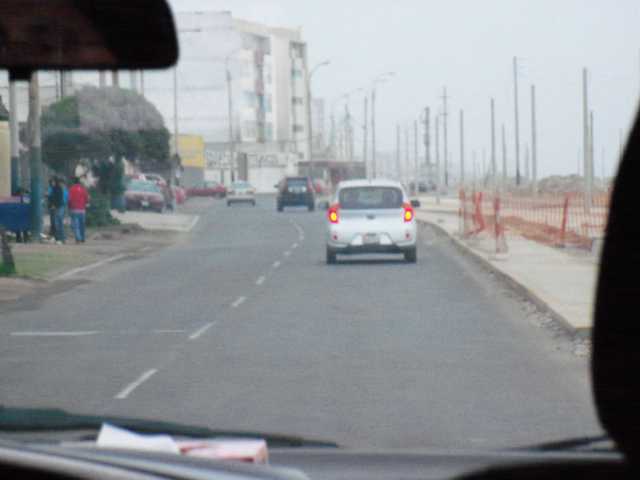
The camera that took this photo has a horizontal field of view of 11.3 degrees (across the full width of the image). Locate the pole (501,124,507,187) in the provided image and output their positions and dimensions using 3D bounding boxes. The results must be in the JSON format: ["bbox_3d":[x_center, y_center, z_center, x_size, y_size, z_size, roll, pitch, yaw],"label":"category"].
[{"bbox_3d":[15.835,-7.003,278.000,0.220,5.900,0.220,-1,1,0],"label":"pole"}]

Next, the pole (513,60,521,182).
[{"bbox_3d":[18.144,-10.960,298.000,0.300,12.000,0.300,-1,1,0],"label":"pole"}]

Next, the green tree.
[{"bbox_3d":[-9.106,-3.775,138.000,5.400,5.500,5.000,-1,1,0],"label":"green tree"}]

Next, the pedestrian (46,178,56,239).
[{"bbox_3d":[-7.179,-0.852,87.000,0.460,1.610,0.320,-2,1,-30],"label":"pedestrian"}]

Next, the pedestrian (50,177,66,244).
[{"bbox_3d":[-6.466,-0.722,80.000,0.480,1.660,0.320,-1,1,27],"label":"pedestrian"}]

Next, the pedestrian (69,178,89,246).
[{"bbox_3d":[-5.971,-0.729,80.000,0.500,1.660,0.320,-1,1,14],"label":"pedestrian"}]

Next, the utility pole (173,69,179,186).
[{"bbox_3d":[-7.549,-5.832,167.923,0.170,8.500,0.170,-1,1,0],"label":"utility pole"}]

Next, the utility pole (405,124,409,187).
[{"bbox_3d":[7.529,-7.010,280.000,0.200,5.900,0.200,-1,1,0],"label":"utility pole"}]

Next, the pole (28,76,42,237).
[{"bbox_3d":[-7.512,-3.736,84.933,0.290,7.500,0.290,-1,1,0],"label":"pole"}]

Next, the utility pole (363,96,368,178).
[{"bbox_3d":[3.980,-7.963,275.075,0.250,8.300,0.250,-1,1,0],"label":"utility pole"}]

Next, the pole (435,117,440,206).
[{"bbox_3d":[7.502,-5.102,206.950,0.190,5.600,0.190,-1,1,0],"label":"pole"}]

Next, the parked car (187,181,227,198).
[{"bbox_3d":[-9.307,-4.105,263.000,3.900,1.400,1.620,-1,1,21],"label":"parked car"}]

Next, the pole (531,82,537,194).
[{"bbox_3d":[11.112,-4.959,168.000,0.200,6.200,0.200,-1,1,0],"label":"pole"}]

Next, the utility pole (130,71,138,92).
[{"bbox_3d":[-8.839,-6.252,155.000,0.290,9.000,0.290,-1,1,0],"label":"utility pole"}]

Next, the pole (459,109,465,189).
[{"bbox_3d":[9.232,-5.621,210.051,0.200,5.700,0.200,-1,1,0],"label":"pole"}]

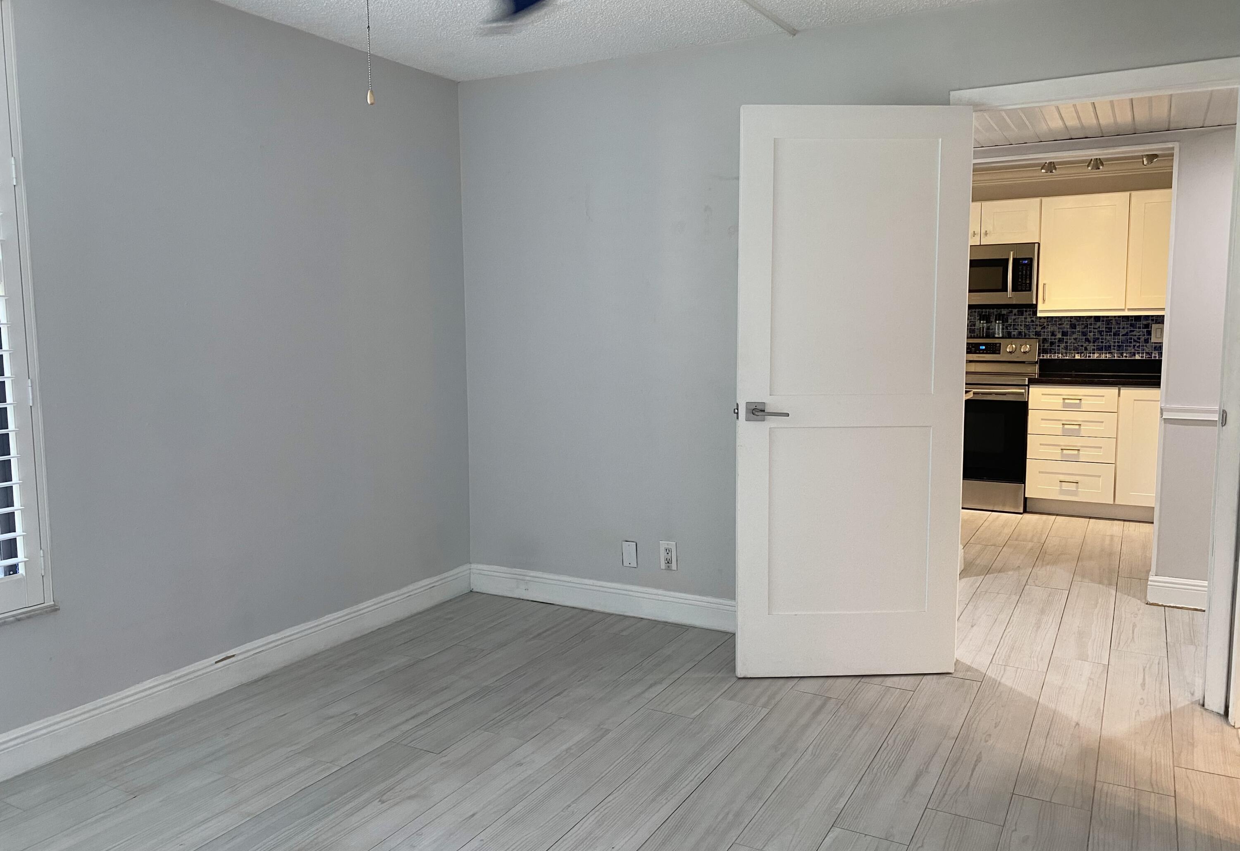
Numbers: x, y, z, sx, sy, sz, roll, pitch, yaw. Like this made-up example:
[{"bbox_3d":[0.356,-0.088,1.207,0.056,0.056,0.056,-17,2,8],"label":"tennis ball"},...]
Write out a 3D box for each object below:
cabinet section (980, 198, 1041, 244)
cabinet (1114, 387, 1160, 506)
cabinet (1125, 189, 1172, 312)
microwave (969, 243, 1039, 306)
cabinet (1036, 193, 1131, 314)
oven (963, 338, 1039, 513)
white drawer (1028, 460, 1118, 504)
[{"bbox_3d":[2.762,-1.412,6.539,0.375,0.301,0.320,3,8,29],"label":"cabinet section"},{"bbox_3d":[3.563,0.120,6.174,0.470,0.744,0.620,3,7,28],"label":"cabinet"},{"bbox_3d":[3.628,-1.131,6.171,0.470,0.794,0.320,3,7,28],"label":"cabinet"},{"bbox_3d":[2.591,-1.055,6.690,0.757,0.438,0.405,3,7,28],"label":"microwave"},{"bbox_3d":[3.185,-1.154,6.407,0.535,0.794,0.320,3,7,28],"label":"cabinet"},{"bbox_3d":[2.525,-0.029,6.661,0.760,1.165,0.700,3,7,28],"label":"oven"},{"bbox_3d":[3.093,0.341,6.384,0.525,0.263,0.500,3,7,28],"label":"white drawer"}]

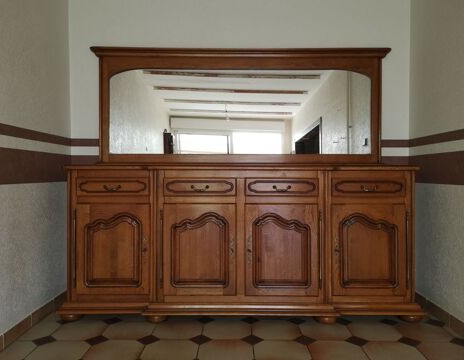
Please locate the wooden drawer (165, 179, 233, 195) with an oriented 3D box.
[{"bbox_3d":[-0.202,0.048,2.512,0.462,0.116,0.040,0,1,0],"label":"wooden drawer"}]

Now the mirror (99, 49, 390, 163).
[{"bbox_3d":[0.068,-0.548,2.892,2.185,0.853,0.100,0,1,0],"label":"mirror"}]

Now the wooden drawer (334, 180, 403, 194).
[{"bbox_3d":[0.895,0.048,2.540,0.445,0.088,0.025,0,0,0],"label":"wooden drawer"}]

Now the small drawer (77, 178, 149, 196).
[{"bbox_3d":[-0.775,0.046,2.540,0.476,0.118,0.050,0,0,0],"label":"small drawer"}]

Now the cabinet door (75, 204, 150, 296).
[{"bbox_3d":[-0.776,0.459,2.547,0.489,0.601,0.030,0,1,0],"label":"cabinet door"}]

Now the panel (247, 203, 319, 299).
[{"bbox_3d":[0.320,0.452,2.508,0.472,0.592,0.030,0,1,0],"label":"panel"}]

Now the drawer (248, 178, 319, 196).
[{"bbox_3d":[0.322,0.046,2.510,0.448,0.097,0.025,0,0,0],"label":"drawer"}]

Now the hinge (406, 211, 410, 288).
[{"bbox_3d":[1.151,0.455,2.535,0.026,0.511,0.022,0,0,0],"label":"hinge"}]

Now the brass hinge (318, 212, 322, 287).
[{"bbox_3d":[0.567,0.447,2.496,0.024,0.503,0.020,0,1,0],"label":"brass hinge"}]

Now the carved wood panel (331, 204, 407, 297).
[{"bbox_3d":[0.887,0.458,2.534,0.490,0.599,0.030,0,1,0],"label":"carved wood panel"}]

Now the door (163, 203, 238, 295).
[{"bbox_3d":[-0.206,0.453,2.510,0.472,0.593,0.040,0,0,0],"label":"door"}]

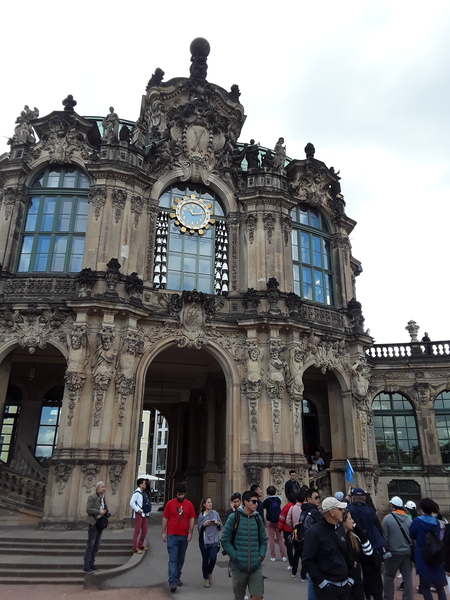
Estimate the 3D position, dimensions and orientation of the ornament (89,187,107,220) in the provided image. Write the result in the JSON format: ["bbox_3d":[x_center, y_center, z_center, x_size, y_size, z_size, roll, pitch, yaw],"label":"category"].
[{"bbox_3d":[-5.662,-4.286,20.637,0.772,1.617,0.309,0,-22,1],"label":"ornament"}]

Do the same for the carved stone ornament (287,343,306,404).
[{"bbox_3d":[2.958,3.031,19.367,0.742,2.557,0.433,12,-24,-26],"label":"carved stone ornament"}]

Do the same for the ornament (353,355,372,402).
[{"bbox_3d":[6.348,3.649,21.455,1.082,2.009,0.721,19,-29,-38],"label":"ornament"}]

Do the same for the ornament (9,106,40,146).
[{"bbox_3d":[-9.525,-8.271,22.206,1.150,2.094,0.784,-1,-22,3],"label":"ornament"}]

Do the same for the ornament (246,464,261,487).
[{"bbox_3d":[1.136,7.039,18.620,0.580,1.000,0.350,1,-21,0],"label":"ornament"}]

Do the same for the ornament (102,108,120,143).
[{"bbox_3d":[-5.662,-8.811,23.438,0.781,2.003,0.700,4,-22,-9],"label":"ornament"}]

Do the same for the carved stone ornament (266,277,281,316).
[{"bbox_3d":[2.082,-0.164,19.989,0.618,1.751,0.618,4,-22,-7],"label":"carved stone ornament"}]

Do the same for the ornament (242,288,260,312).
[{"bbox_3d":[1.129,0.038,19.930,0.725,1.053,0.725,2,-22,-5],"label":"ornament"}]

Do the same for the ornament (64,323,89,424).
[{"bbox_3d":[-5.696,2.847,18.040,0.820,4.000,0.700,1,-22,-2],"label":"ornament"}]

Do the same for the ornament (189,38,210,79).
[{"bbox_3d":[-1.369,-12.817,25.054,1.066,2.819,1.045,6,-22,-14],"label":"ornament"}]

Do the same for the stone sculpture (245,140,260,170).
[{"bbox_3d":[1.386,-7.289,23.611,0.680,1.880,0.550,4,-23,-9],"label":"stone sculpture"}]

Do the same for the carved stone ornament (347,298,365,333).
[{"bbox_3d":[6.090,0.722,21.997,0.680,1.650,0.680,13,-25,-28],"label":"carved stone ornament"}]

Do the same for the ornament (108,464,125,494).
[{"bbox_3d":[-3.794,6.252,16.289,0.608,0.978,0.258,20,-29,-39],"label":"ornament"}]

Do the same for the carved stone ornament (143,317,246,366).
[{"bbox_3d":[-1.289,1.895,21.174,4.705,2.000,0.500,7,-22,-15],"label":"carved stone ornament"}]

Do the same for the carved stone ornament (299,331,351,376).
[{"bbox_3d":[4.416,2.312,20.688,2.750,1.980,0.500,12,-25,-25],"label":"carved stone ornament"}]

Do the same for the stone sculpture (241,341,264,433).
[{"bbox_3d":[1.114,3.460,18.968,0.906,3.697,0.464,1,-22,0],"label":"stone sculpture"}]

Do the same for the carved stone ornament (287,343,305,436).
[{"bbox_3d":[2.929,3.616,19.007,0.845,3.708,0.567,17,-27,-35],"label":"carved stone ornament"}]

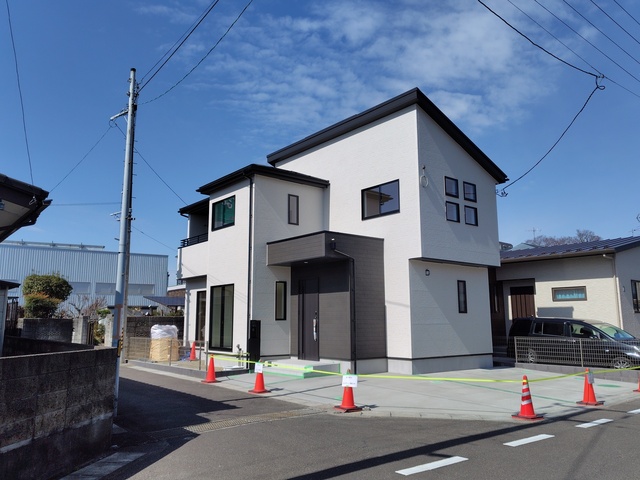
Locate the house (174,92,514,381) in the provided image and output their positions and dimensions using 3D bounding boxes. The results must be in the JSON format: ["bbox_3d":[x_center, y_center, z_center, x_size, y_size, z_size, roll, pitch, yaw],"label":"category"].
[{"bbox_3d":[0.029,0.410,16.825,7.300,8.600,11.100,7,-12,-36],"label":"house"}]

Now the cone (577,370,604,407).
[{"bbox_3d":[5.352,2.917,8.450,0.390,0.700,0.390,-8,-12,39],"label":"cone"}]

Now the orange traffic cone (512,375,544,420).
[{"bbox_3d":[3.453,2.627,7.100,0.390,0.700,0.390,-8,-12,39],"label":"orange traffic cone"}]

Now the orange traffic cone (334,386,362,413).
[{"bbox_3d":[0.536,2.739,7.800,0.390,0.700,0.390,-8,-12,39],"label":"orange traffic cone"}]

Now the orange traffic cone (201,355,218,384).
[{"bbox_3d":[-2.832,3.370,11.150,0.390,0.700,0.390,-2,-10,15],"label":"orange traffic cone"}]

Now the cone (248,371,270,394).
[{"bbox_3d":[-1.334,3.082,9.600,0.390,0.700,0.390,-2,-10,15],"label":"cone"}]

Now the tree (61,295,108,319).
[{"bbox_3d":[-11.631,4.223,21.000,2.100,2.800,2.000,0,-9,0],"label":"tree"}]

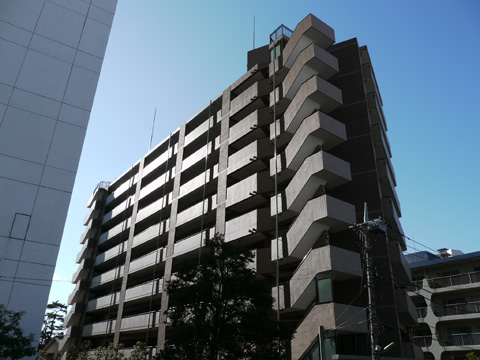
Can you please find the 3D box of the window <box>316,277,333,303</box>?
[{"bbox_3d":[4.302,5.616,19.707,0.114,1.211,1.054,20,-32,-34],"label":"window"}]

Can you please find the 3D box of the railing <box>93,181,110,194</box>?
[{"bbox_3d":[-20.582,1.400,57.562,1.454,1.054,3.477,20,-32,-34],"label":"railing"}]

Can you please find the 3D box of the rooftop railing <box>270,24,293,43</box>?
[{"bbox_3d":[3.505,-11.195,30.995,1.568,1.012,1.454,20,-32,-34],"label":"rooftop railing"}]

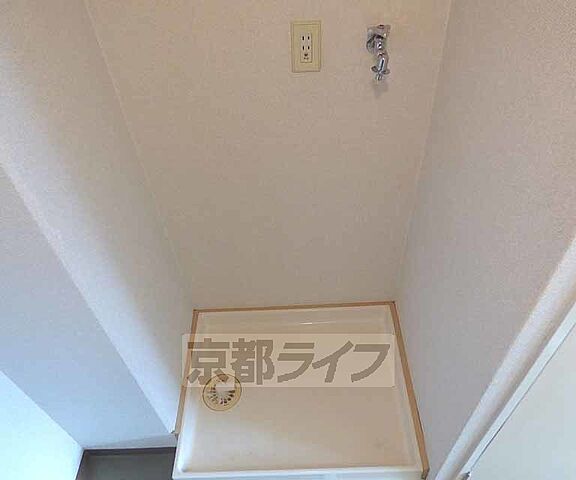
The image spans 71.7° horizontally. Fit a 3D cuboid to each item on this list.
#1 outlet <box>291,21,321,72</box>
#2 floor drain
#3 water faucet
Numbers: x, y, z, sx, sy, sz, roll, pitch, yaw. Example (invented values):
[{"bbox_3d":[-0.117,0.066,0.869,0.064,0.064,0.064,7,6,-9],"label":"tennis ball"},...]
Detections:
[{"bbox_3d":[0.044,-0.470,0.969,0.070,0.120,0.010,-3,43,2],"label":"outlet"},{"bbox_3d":[-0.245,0.574,1.491,0.145,0.020,0.145,-3,43,2],"label":"floor drain"},{"bbox_3d":[0.211,-0.442,0.931,0.060,0.113,0.105,-3,43,2],"label":"water faucet"}]

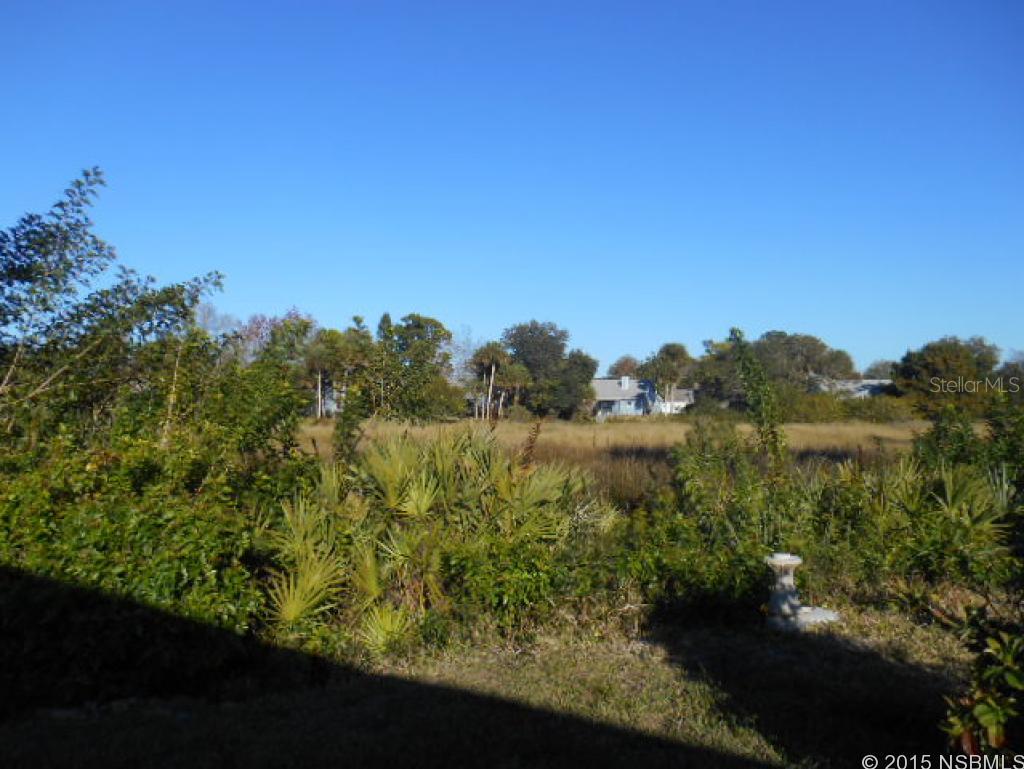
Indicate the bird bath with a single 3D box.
[{"bbox_3d":[2.160,1.540,5.750,0.520,0.500,0.470,-1,-2,20],"label":"bird bath"}]

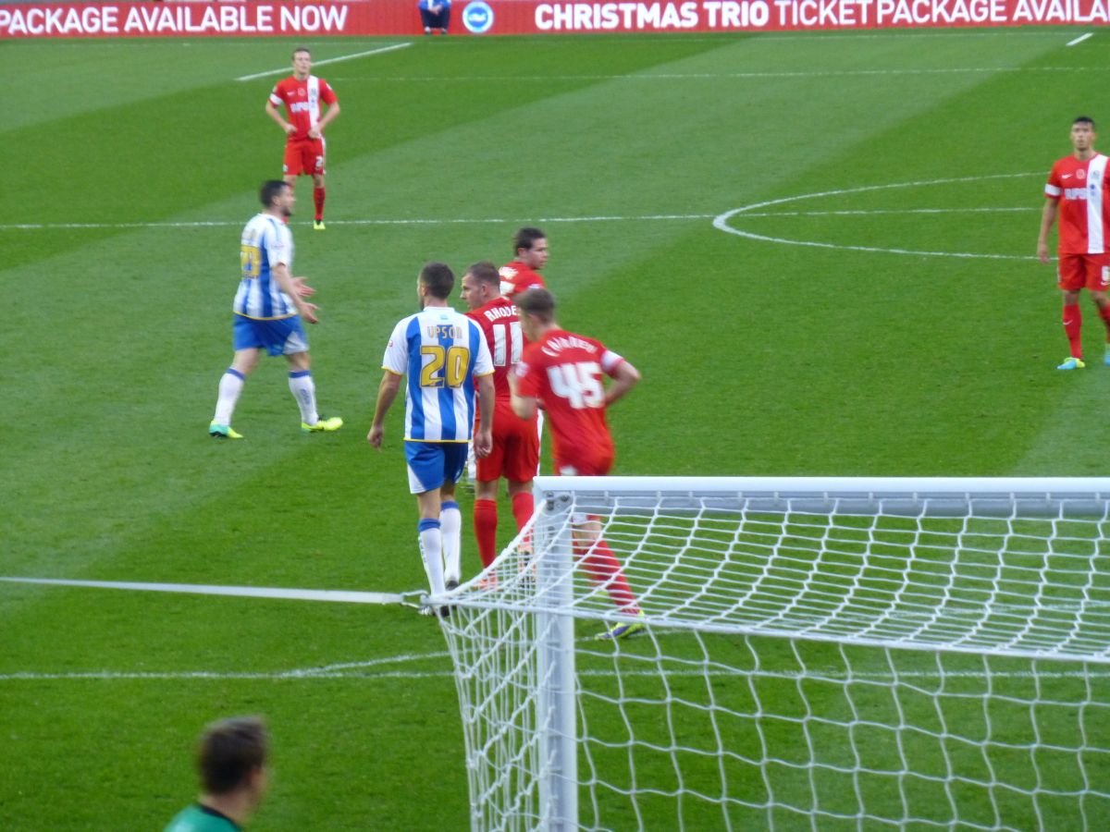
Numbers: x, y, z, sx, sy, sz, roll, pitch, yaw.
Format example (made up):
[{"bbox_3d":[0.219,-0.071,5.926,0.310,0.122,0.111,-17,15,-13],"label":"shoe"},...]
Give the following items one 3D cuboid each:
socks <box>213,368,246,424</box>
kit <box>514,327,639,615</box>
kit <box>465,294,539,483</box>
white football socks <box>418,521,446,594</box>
[{"bbox_3d":[-2.179,-0.120,53.350,0.170,0.380,0.140,11,2,-31],"label":"socks"},{"bbox_3d":[0.113,0.285,41.400,0.570,1.480,0.520,-4,6,-33],"label":"kit"},{"bbox_3d":[-0.277,-0.145,43.800,0.480,1.030,0.320,-2,5,-12],"label":"kit"},{"bbox_3d":[-0.652,0.770,42.450,0.140,0.430,0.150,-5,0,-19],"label":"white football socks"}]

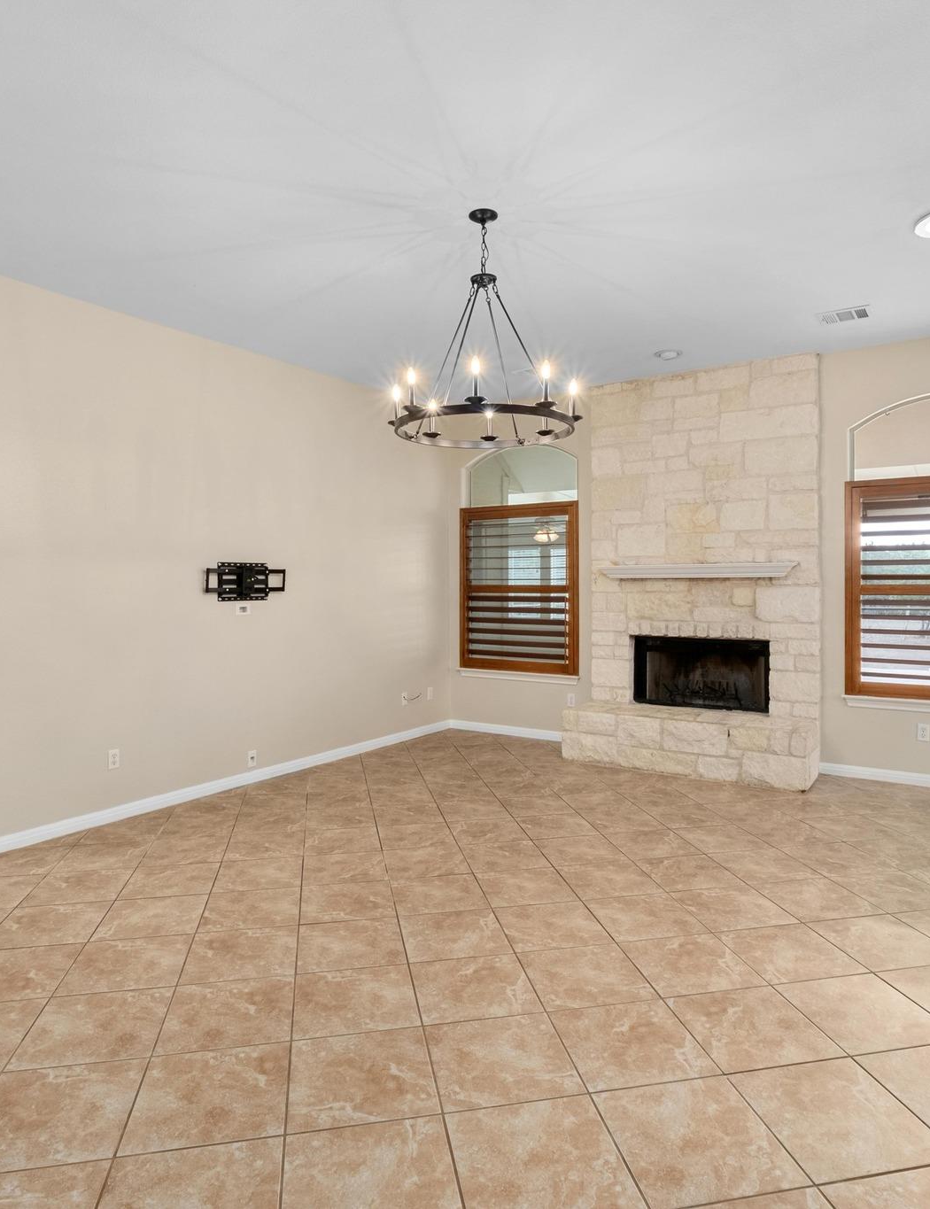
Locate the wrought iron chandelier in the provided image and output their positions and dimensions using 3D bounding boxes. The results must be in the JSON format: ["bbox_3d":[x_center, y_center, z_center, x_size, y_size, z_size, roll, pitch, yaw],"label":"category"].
[{"bbox_3d":[0.088,-1.249,3.363,0.850,0.975,0.850,0,1,0],"label":"wrought iron chandelier"}]

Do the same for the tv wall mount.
[{"bbox_3d":[-1.484,-0.156,5.251,0.080,0.265,0.660,0,1,35],"label":"tv wall mount"}]

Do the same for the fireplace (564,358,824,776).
[{"bbox_3d":[1.669,-0.292,5.731,1.810,3.040,0.530,0,1,33],"label":"fireplace"}]

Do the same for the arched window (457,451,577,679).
[{"bbox_3d":[0.472,-0.409,6.838,1.215,2.033,0.110,0,1,33],"label":"arched window"}]

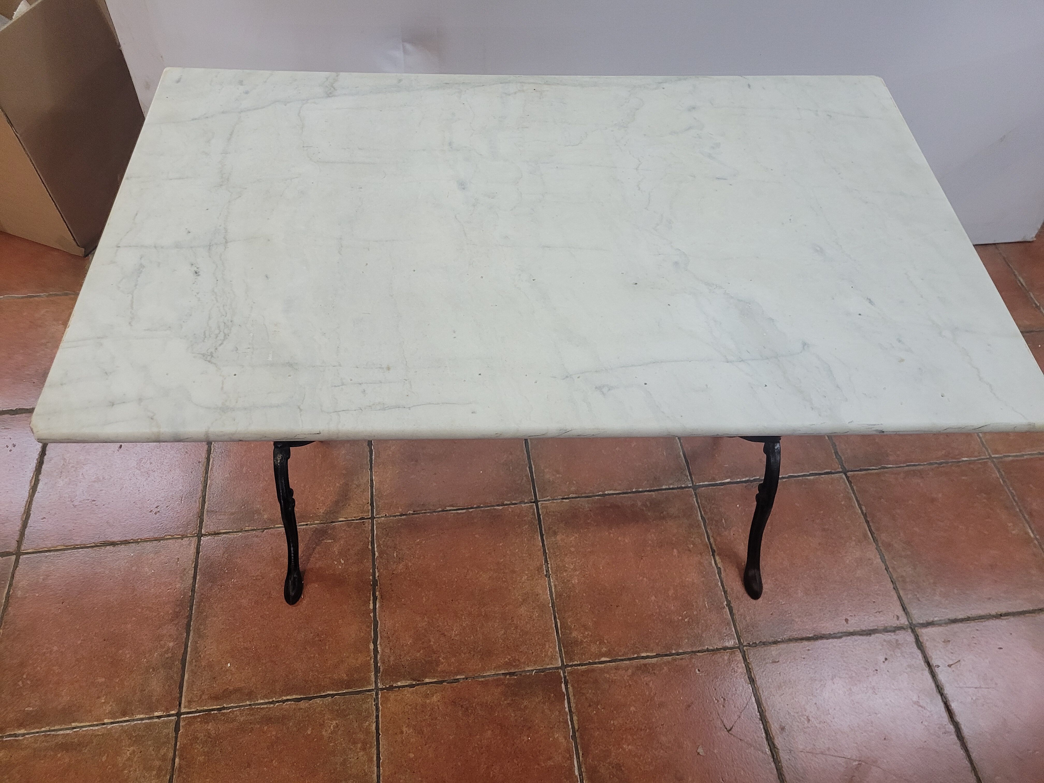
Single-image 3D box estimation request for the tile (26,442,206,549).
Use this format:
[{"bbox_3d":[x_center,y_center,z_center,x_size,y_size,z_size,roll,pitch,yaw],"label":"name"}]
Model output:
[{"bbox_3d":[-0.827,0.164,1.630,0.329,0.010,0.329,-5,55,-6],"label":"tile"}]

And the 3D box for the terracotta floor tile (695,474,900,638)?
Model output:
[{"bbox_3d":[0.556,0.329,1.586,0.329,0.010,0.329,-5,55,-6],"label":"terracotta floor tile"}]

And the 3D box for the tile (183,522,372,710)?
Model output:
[{"bbox_3d":[-0.448,0.411,1.475,0.329,0.010,0.329,-5,55,-6],"label":"tile"}]

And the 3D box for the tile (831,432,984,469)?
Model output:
[{"bbox_3d":[0.847,0.026,1.815,0.329,0.010,0.329,-5,55,-6],"label":"tile"}]

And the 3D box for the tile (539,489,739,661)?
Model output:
[{"bbox_3d":[0.222,0.356,1.549,0.329,0.010,0.329,-5,55,-6],"label":"tile"}]

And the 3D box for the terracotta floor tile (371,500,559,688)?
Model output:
[{"bbox_3d":[-0.113,0.384,1.512,0.329,0.010,0.329,-5,55,-6],"label":"terracotta floor tile"}]

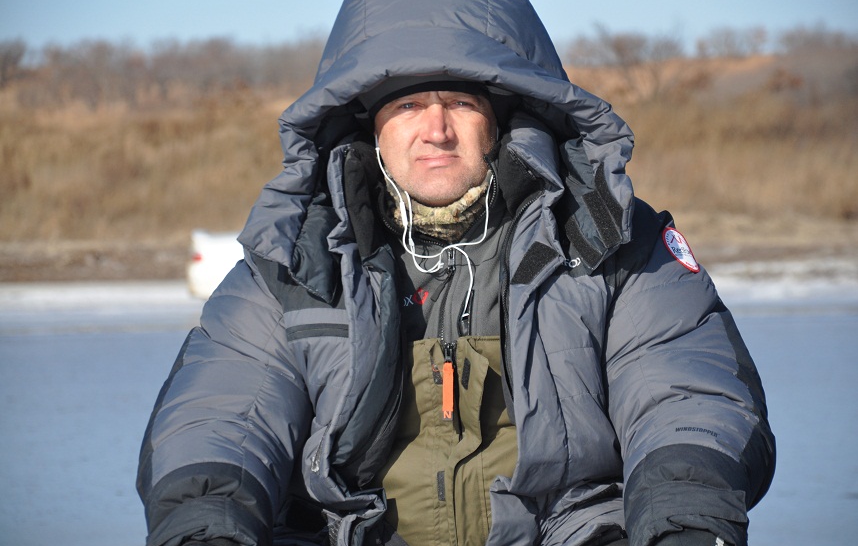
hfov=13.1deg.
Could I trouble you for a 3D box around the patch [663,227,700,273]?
[{"bbox_3d":[0.302,-0.028,4.490,0.010,0.067,0.057,-37,-17,26],"label":"patch"}]

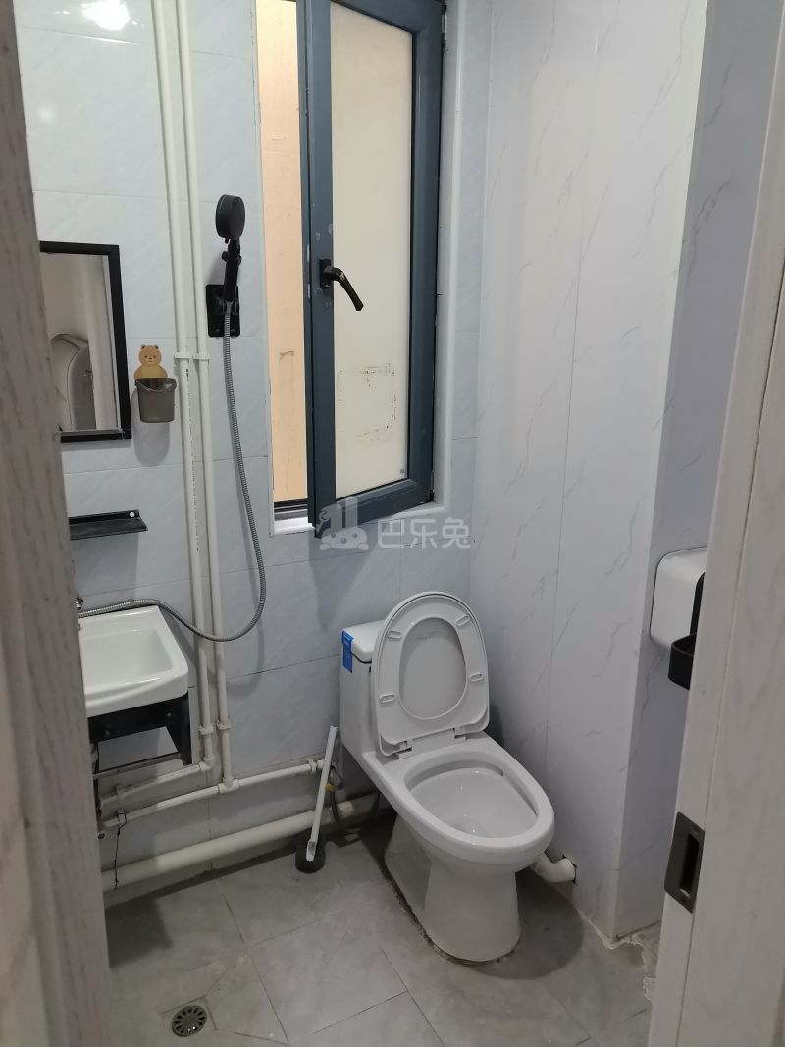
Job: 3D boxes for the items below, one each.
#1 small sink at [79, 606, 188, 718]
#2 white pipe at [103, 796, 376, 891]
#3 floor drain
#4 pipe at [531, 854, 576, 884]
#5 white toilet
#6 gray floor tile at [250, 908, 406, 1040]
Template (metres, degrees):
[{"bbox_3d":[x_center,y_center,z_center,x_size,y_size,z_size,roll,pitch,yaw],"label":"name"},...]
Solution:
[{"bbox_3d":[-0.678,0.349,1.760,0.425,0.142,0.410,-8,18,-26],"label":"small sink"},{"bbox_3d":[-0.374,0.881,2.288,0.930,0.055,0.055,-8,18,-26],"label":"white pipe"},{"bbox_3d":[-0.457,1.124,1.841,0.080,0.010,0.080,1,16,0],"label":"floor drain"},{"bbox_3d":[0.431,0.935,2.217,0.110,0.070,0.130,-8,18,-26],"label":"pipe"},{"bbox_3d":[0.161,0.625,2.109,0.372,0.810,0.650,-8,18,-26],"label":"white toilet"},{"bbox_3d":[-0.161,1.086,1.987,0.300,0.010,0.300,-8,18,-26],"label":"gray floor tile"}]

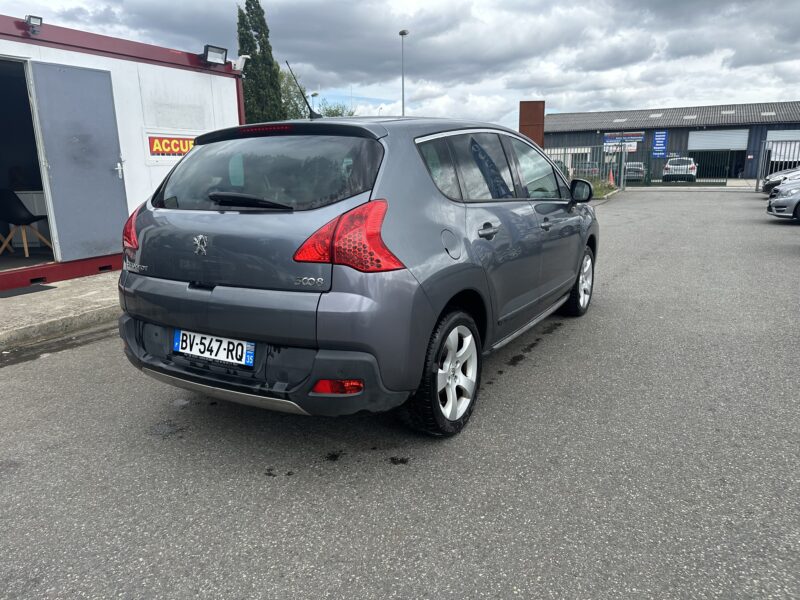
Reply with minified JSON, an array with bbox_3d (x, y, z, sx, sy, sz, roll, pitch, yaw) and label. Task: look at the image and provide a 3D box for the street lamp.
[{"bbox_3d":[0.288,-10.869,32.372,0.600,9.010,0.420,-4,13,-12],"label":"street lamp"}]

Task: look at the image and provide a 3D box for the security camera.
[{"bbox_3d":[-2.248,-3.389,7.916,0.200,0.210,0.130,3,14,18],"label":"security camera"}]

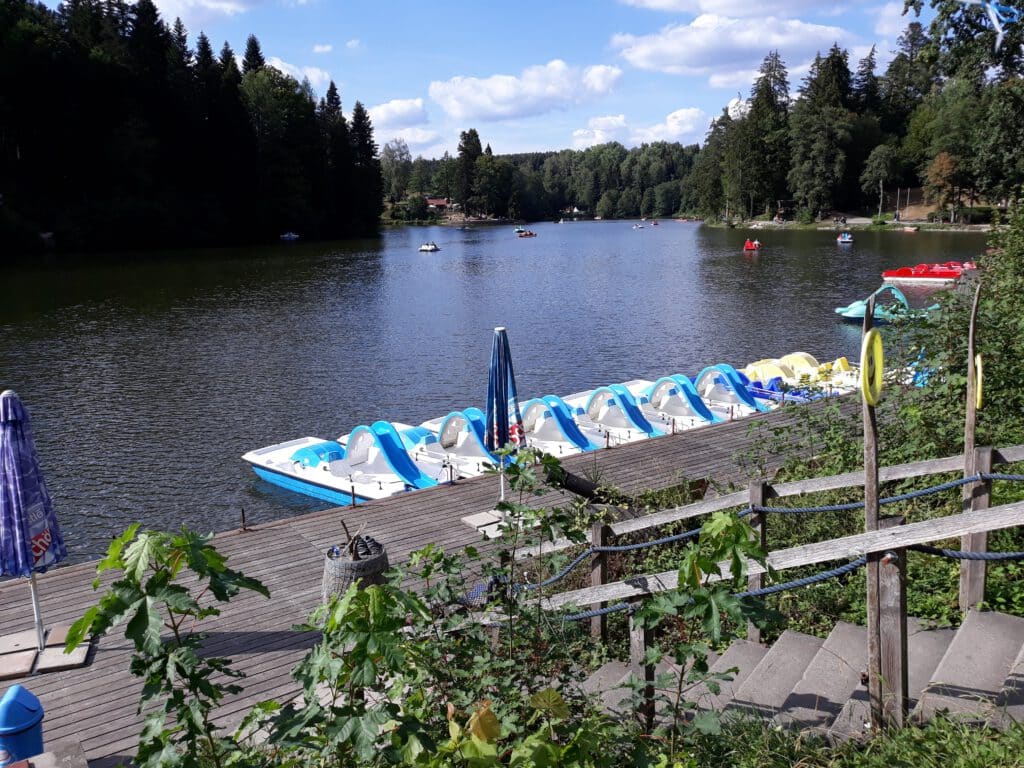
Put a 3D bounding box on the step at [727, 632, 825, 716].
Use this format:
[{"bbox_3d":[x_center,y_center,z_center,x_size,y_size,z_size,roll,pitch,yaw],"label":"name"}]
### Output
[{"bbox_3d":[1.483,1.767,4.460,0.340,0.165,1.220,9,16,37],"label":"step"}]

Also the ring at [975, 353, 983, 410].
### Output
[{"bbox_3d":[2.376,-0.011,4.060,0.030,0.290,0.290,1,11,35],"label":"ring"}]

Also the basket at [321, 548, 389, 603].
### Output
[{"bbox_3d":[-1.656,2.084,8.548,0.690,0.660,0.690,0,12,0],"label":"basket"}]

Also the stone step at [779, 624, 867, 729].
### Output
[{"bbox_3d":[1.734,1.649,4.234,0.340,0.165,1.220,9,16,37],"label":"stone step"}]

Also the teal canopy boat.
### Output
[{"bbox_3d":[16.078,-3.483,34.328,3.950,1.530,1.600,4,13,18],"label":"teal canopy boat"}]

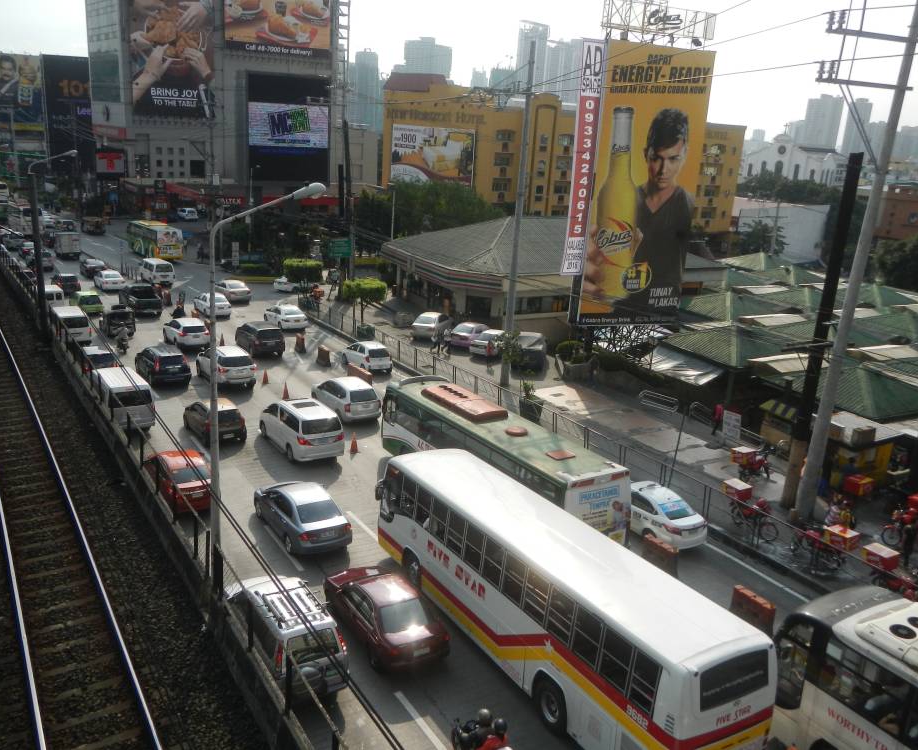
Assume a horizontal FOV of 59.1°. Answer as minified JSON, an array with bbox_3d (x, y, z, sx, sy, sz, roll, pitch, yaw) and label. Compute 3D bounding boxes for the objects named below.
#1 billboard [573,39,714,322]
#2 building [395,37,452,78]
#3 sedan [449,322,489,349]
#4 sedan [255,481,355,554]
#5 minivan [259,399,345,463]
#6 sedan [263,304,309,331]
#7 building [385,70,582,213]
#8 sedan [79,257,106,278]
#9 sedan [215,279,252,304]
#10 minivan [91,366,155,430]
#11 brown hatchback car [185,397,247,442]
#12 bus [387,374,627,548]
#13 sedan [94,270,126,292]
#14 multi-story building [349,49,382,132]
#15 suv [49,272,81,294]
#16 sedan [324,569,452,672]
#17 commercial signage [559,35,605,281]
[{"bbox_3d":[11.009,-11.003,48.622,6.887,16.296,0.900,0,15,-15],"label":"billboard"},{"bbox_3d":[-41.792,-338.005,1022.872,46.000,157.571,42.000,12,17,28],"label":"building"},{"bbox_3d":[1.102,-2.669,53.793,1.701,1.472,4.357,10,16,26],"label":"sedan"},{"bbox_3d":[-5.064,4.268,25.771,1.755,1.448,4.538,-6,17,-33],"label":"sedan"},{"bbox_3d":[-6.531,1.994,33.092,1.830,1.900,4.850,-6,17,-33],"label":"minivan"},{"bbox_3d":[-12.689,-4.363,59.015,1.710,1.470,4.400,-10,20,-37],"label":"sedan"},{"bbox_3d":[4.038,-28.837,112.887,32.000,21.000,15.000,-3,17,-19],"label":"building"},{"bbox_3d":[-33.635,-9.816,74.388,1.720,1.450,4.500,-6,17,-32],"label":"sedan"},{"bbox_3d":[-18.523,-6.786,65.674,1.761,1.502,4.530,-7,18,-35],"label":"sedan"},{"bbox_3d":[-14.706,0.938,35.162,1.843,2.130,4.574,-6,17,-33],"label":"minivan"},{"bbox_3d":[-10.322,1.787,34.037,1.644,1.545,3.703,-7,18,-36],"label":"brown hatchback car"},{"bbox_3d":[1.034,2.840,27.824,2.500,3.200,11.150,-6,17,-31],"label":"bus"},{"bbox_3d":[-30.629,-8.409,70.938,1.740,1.460,4.500,-9,19,-36],"label":"sedan"},{"bbox_3d":[-109.081,-316.778,943.254,38.000,115.070,36.000,-7,18,-31],"label":"multi-story building"},{"bbox_3d":[-31.473,-7.357,64.682,1.762,1.620,4.388,-6,17,-33],"label":"suv"},{"bbox_3d":[-1.886,5.640,19.853,1.680,1.380,4.350,-5,16,-29],"label":"sedan"},{"bbox_3d":[7.137,-12.368,46.872,1.416,13.193,0.250,-1,15,-17],"label":"commercial signage"}]

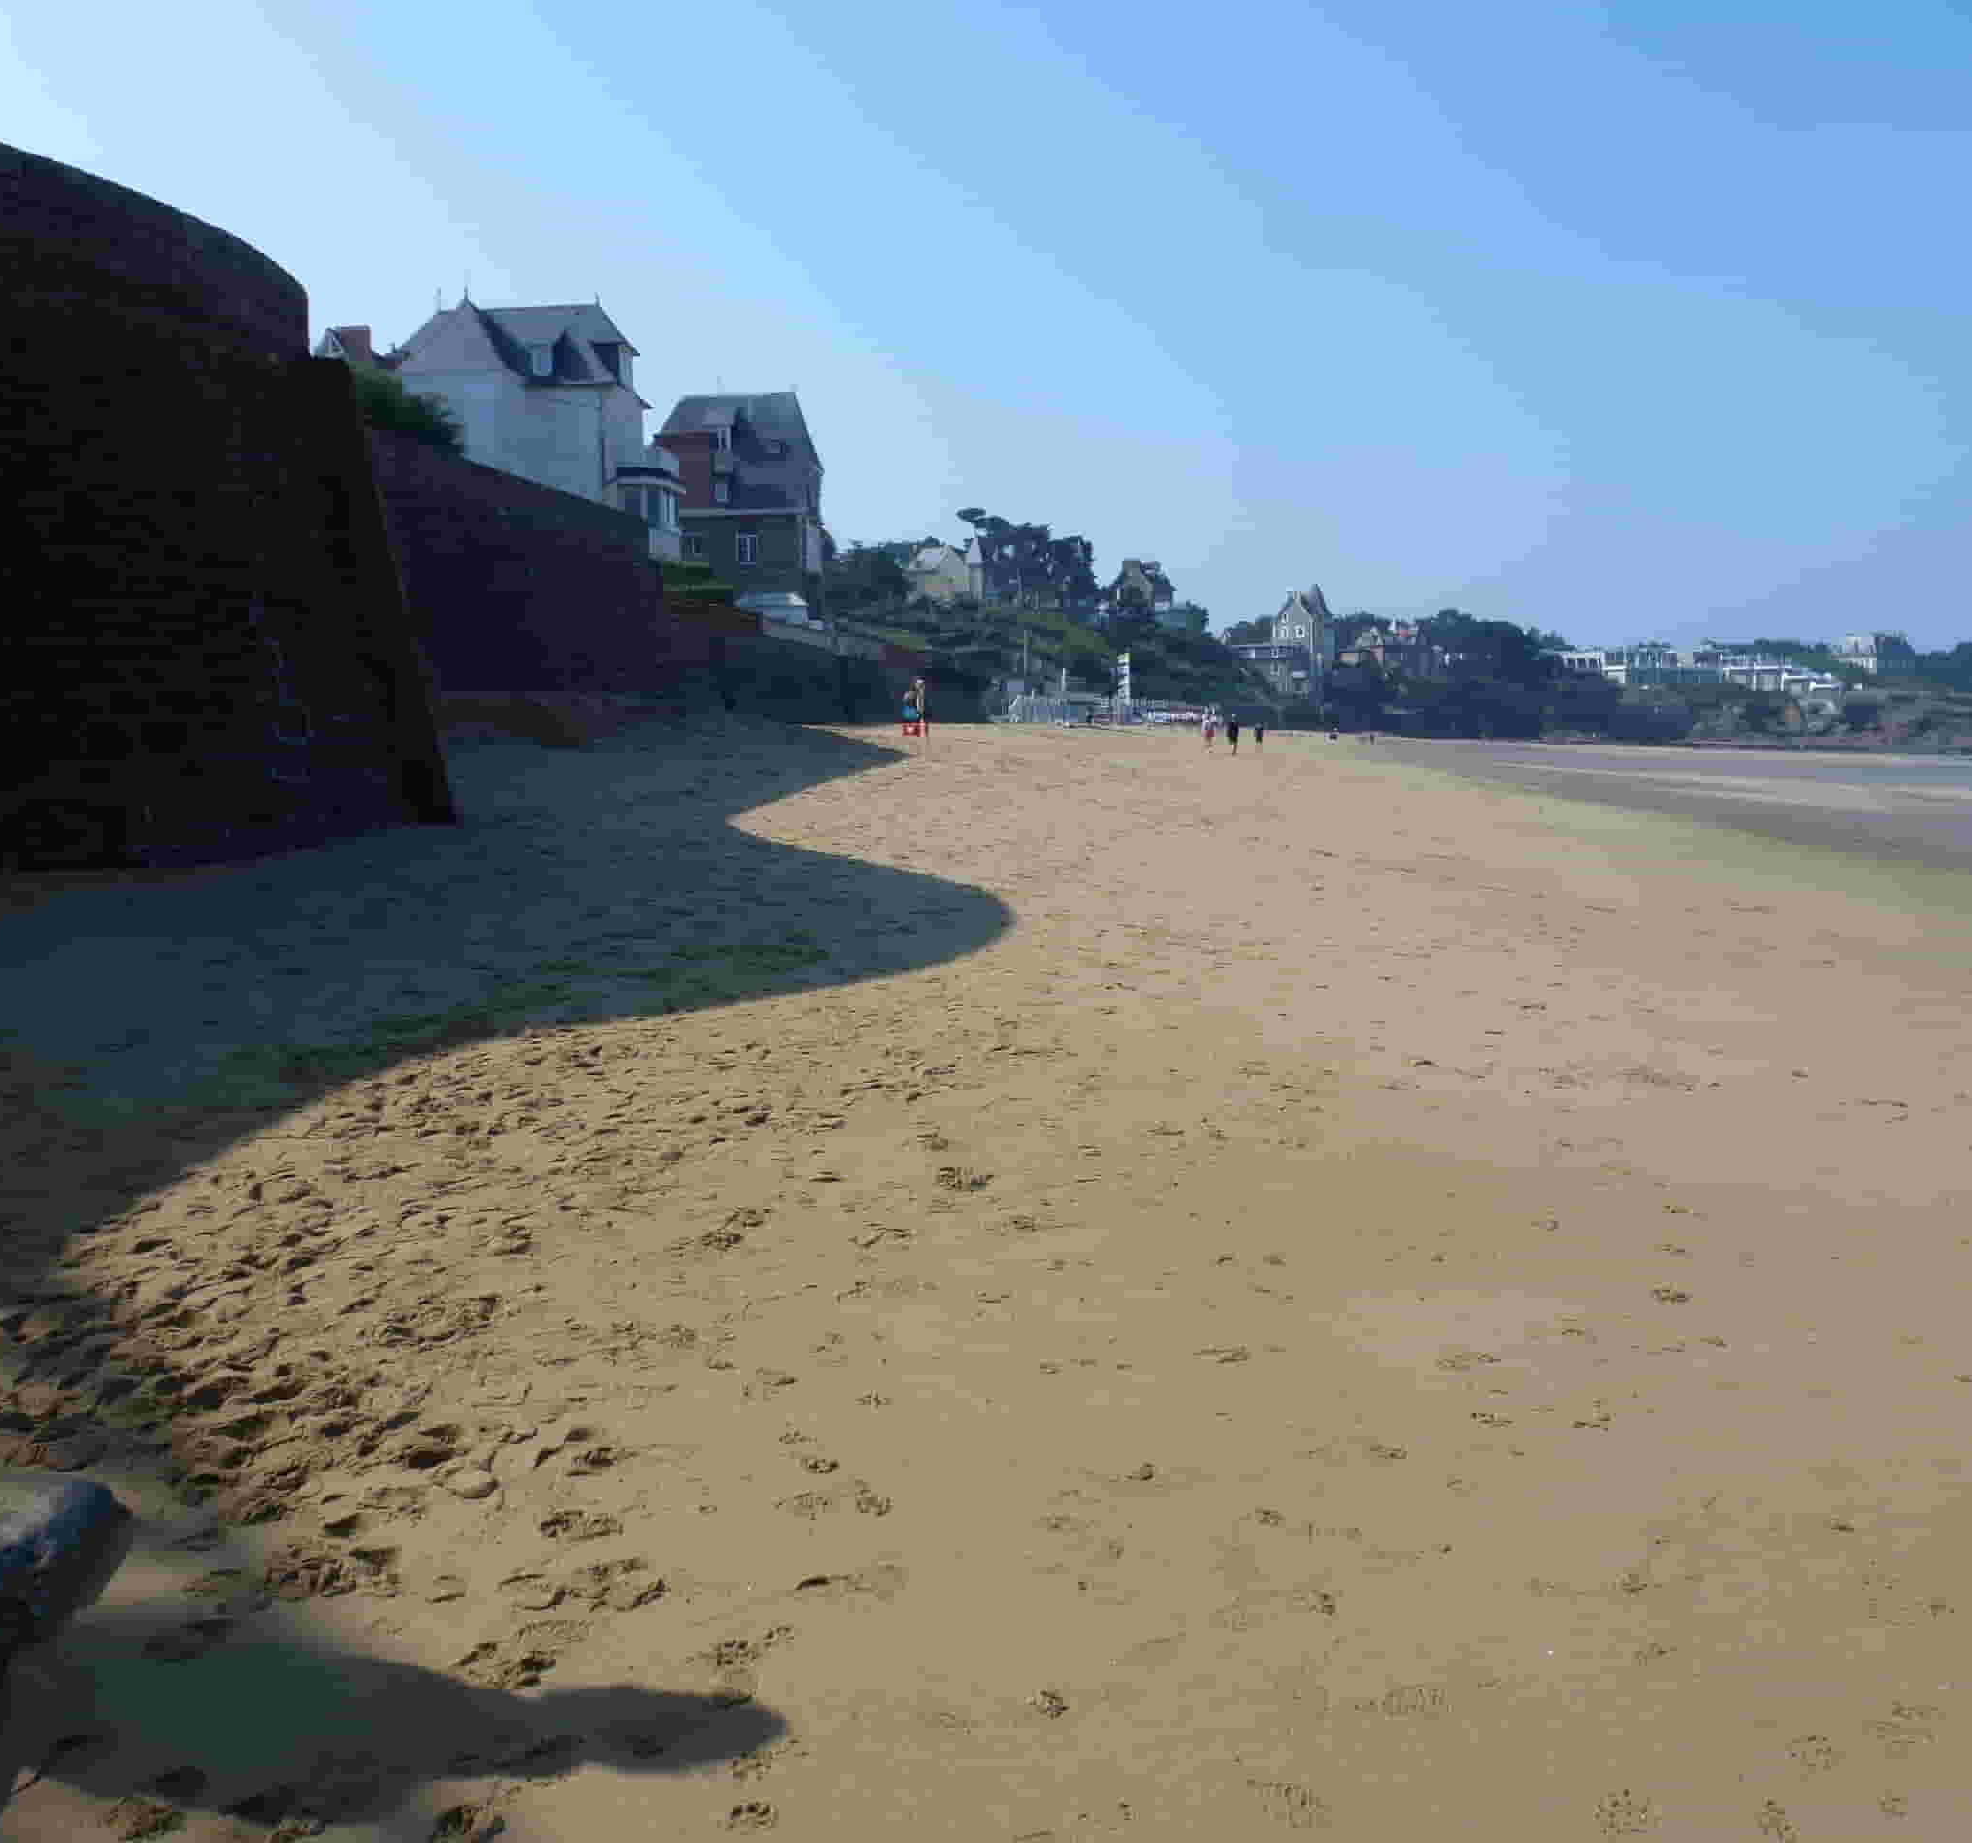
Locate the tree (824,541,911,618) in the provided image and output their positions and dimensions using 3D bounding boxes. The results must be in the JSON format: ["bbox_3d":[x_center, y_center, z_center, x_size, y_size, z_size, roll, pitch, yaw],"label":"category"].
[{"bbox_3d":[-10.167,-28.418,148.000,7.800,6.600,7.300,0,6,0],"label":"tree"}]

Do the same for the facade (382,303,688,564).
[{"bbox_3d":[-19.495,-21.617,78.656,11.600,11.328,9.000,1,7,9],"label":"facade"}]

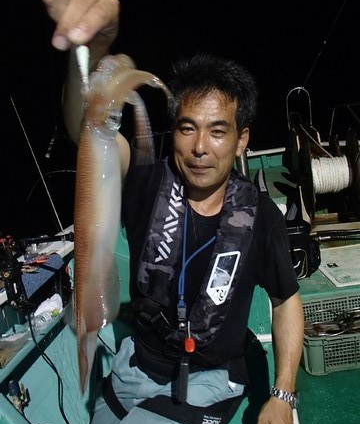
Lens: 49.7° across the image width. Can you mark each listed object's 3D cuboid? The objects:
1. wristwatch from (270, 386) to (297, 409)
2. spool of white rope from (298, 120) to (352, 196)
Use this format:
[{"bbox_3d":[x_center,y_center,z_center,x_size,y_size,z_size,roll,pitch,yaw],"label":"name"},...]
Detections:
[{"bbox_3d":[0.258,0.461,0.965,0.065,0.031,0.056,18,21,-3],"label":"wristwatch"},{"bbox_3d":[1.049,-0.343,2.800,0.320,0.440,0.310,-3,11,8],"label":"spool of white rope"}]

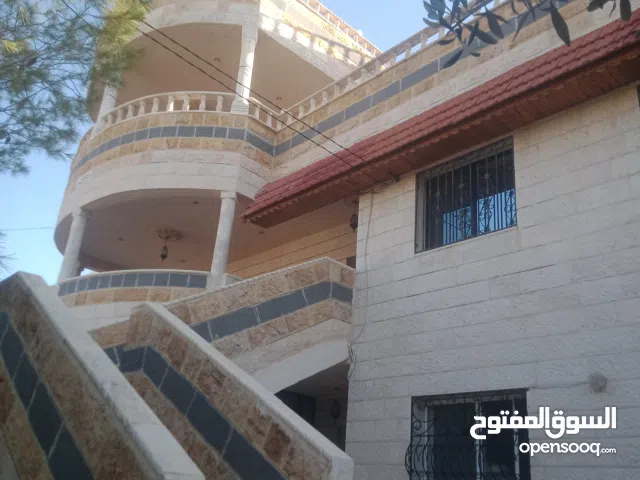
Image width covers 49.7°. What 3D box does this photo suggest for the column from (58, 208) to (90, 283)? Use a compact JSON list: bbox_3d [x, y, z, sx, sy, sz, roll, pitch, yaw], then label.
[{"bbox_3d":[-4.803,0.210,13.427,0.280,1.607,0.280,21,-26,-37],"label":"column"}]

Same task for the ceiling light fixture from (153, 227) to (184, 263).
[{"bbox_3d":[-3.316,0.182,14.886,0.630,0.661,0.630,21,-26,-37],"label":"ceiling light fixture"}]

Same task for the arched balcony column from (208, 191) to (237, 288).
[{"bbox_3d":[-1.693,0.028,12.087,0.290,1.782,0.290,5,-21,-1],"label":"arched balcony column"}]

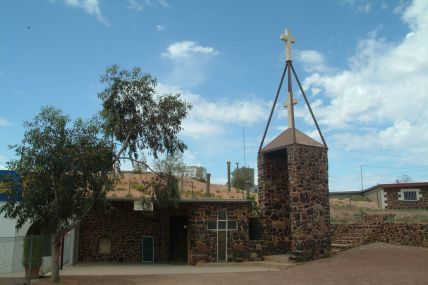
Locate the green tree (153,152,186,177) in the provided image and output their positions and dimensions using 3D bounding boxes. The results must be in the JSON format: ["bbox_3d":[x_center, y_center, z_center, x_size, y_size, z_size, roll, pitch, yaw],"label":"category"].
[{"bbox_3d":[-5.712,2.889,48.378,3.900,3.000,3.600,0,-11,0],"label":"green tree"}]

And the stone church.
[{"bbox_3d":[-0.158,-0.212,19.473,11.500,11.900,5.300,1,-11,-4],"label":"stone church"}]

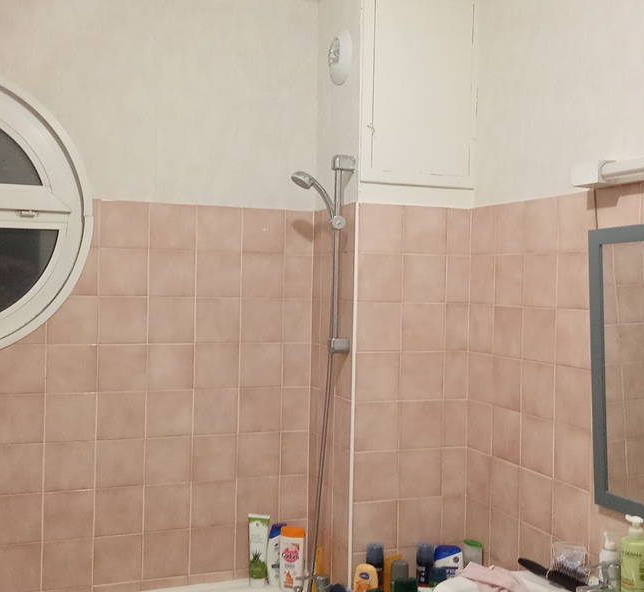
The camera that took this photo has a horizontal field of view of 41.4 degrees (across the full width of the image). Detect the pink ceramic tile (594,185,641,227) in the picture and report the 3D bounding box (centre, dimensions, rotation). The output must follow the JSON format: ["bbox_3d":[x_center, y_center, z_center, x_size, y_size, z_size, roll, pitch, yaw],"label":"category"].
[{"bbox_3d":[0.718,-0.187,2.058,0.009,0.149,0.149,1,1,-21],"label":"pink ceramic tile"}]

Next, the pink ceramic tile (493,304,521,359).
[{"bbox_3d":[0.545,0.106,2.469,0.010,0.148,0.148,1,1,-21],"label":"pink ceramic tile"}]

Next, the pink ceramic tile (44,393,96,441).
[{"bbox_3d":[-0.767,0.372,2.610,0.148,0.148,0.010,1,1,-21],"label":"pink ceramic tile"}]

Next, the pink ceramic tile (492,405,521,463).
[{"bbox_3d":[0.539,0.406,2.471,0.010,0.148,0.148,1,1,-21],"label":"pink ceramic tile"}]

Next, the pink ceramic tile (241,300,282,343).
[{"bbox_3d":[-0.206,0.083,2.878,0.150,0.150,0.010,1,1,-21],"label":"pink ceramic tile"}]

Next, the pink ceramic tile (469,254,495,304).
[{"bbox_3d":[0.504,-0.049,2.653,0.010,0.150,0.142,1,1,-21],"label":"pink ceramic tile"}]

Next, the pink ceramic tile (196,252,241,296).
[{"bbox_3d":[-0.335,-0.072,2.756,0.148,0.148,0.010,1,1,-21],"label":"pink ceramic tile"}]

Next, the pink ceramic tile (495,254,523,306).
[{"bbox_3d":[0.548,-0.044,2.467,0.010,0.148,0.148,1,1,-21],"label":"pink ceramic tile"}]

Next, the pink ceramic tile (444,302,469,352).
[{"bbox_3d":[0.426,0.101,2.696,0.083,0.150,0.010,1,1,-21],"label":"pink ceramic tile"}]

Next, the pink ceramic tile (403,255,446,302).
[{"bbox_3d":[0.314,-0.050,2.622,0.148,0.148,0.010,1,1,-21],"label":"pink ceramic tile"}]

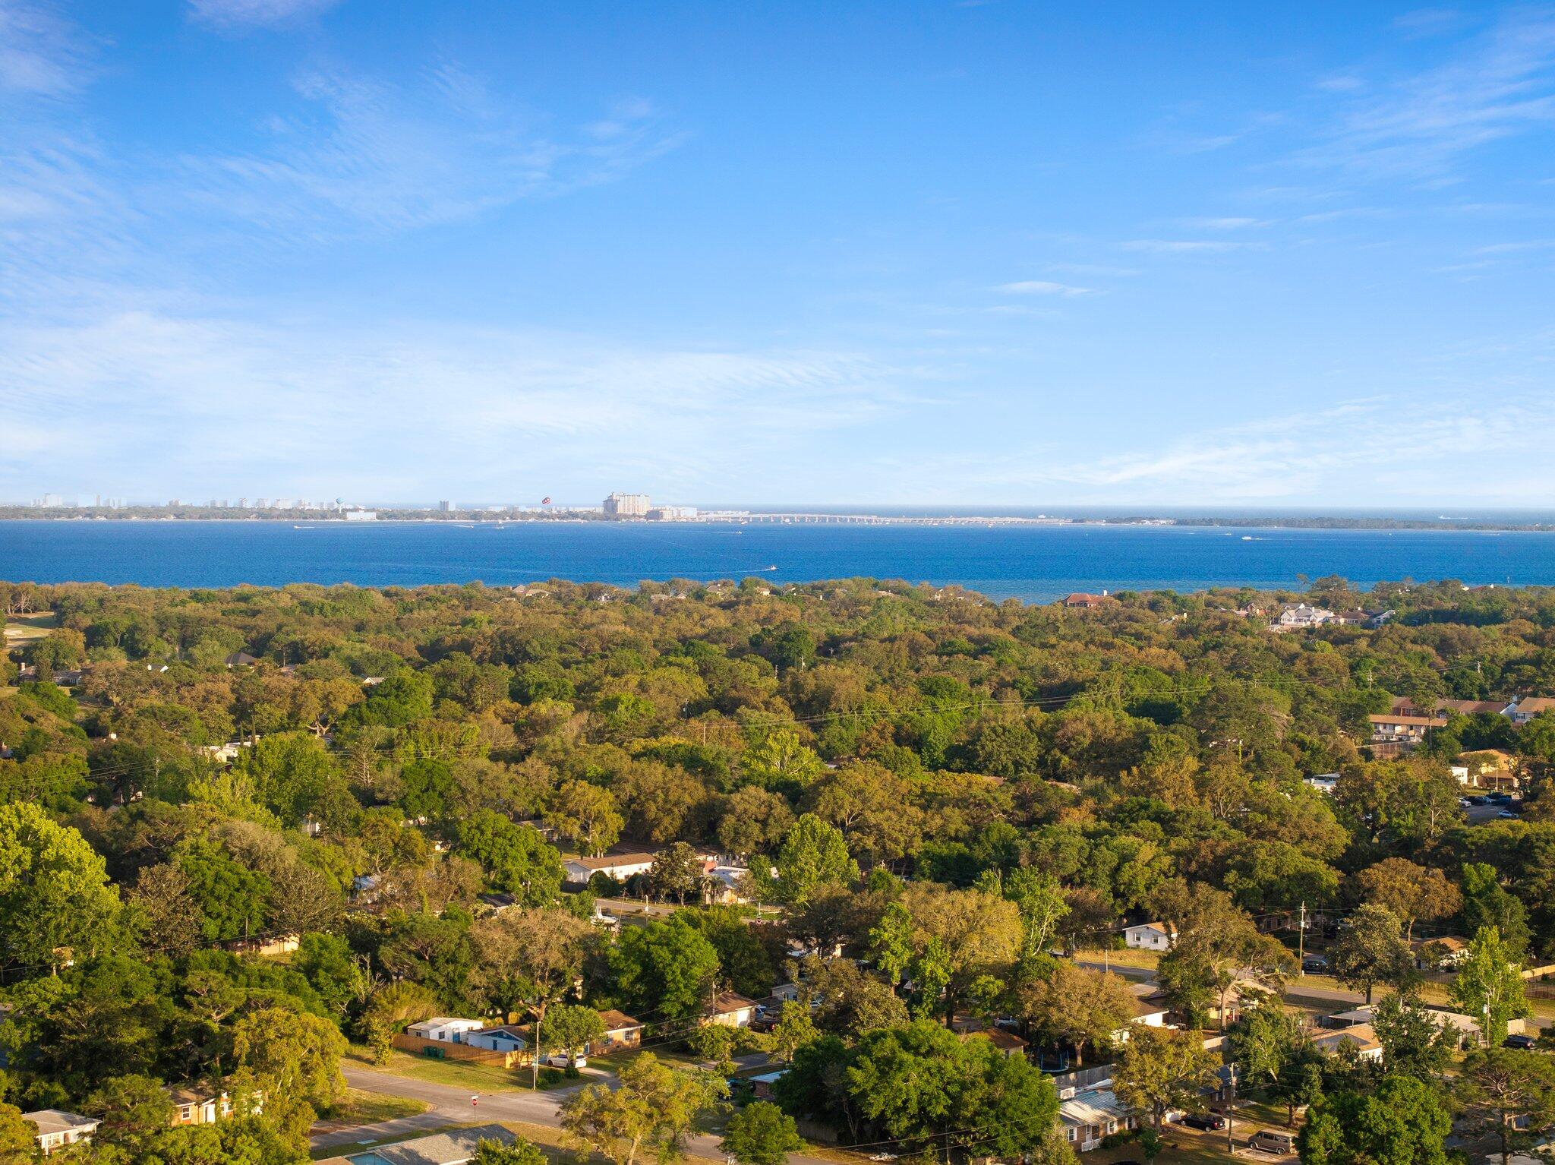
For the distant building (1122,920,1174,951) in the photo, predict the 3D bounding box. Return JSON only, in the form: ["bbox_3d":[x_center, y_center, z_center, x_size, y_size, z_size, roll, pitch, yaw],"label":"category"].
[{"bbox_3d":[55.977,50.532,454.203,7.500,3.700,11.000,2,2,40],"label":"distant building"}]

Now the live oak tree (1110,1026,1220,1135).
[{"bbox_3d":[38.767,49.840,315.498,10.800,10.800,10.600,0,2,0],"label":"live oak tree"}]

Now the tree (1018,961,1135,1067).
[{"bbox_3d":[34.091,49.033,357.299,13.200,12.000,13.000,0,2,0],"label":"tree"}]

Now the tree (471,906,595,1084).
[{"bbox_3d":[-29.050,46.490,374.890,14.570,16.000,14.570,0,2,0],"label":"tree"}]

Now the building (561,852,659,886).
[{"bbox_3d":[-28.020,47.980,529.680,16.500,4.000,8.800,-1,2,-44],"label":"building"}]

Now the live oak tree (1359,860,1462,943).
[{"bbox_3d":[91.500,46.130,454.900,15.240,12.870,15.240,0,2,0],"label":"live oak tree"}]

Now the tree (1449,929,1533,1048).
[{"bbox_3d":[84.359,47.667,371.091,9.600,14.400,9.600,0,2,0],"label":"tree"}]

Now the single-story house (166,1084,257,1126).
[{"bbox_3d":[-60.290,53.680,330.640,13.500,4.000,8.600,-1,2,-44],"label":"single-story house"}]

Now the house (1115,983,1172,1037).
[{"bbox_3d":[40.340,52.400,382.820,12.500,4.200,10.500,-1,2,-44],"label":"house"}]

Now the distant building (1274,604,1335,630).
[{"bbox_3d":[259.550,15.820,1554.550,28.000,10.500,16.000,0,2,9],"label":"distant building"}]

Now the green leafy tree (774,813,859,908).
[{"bbox_3d":[6.099,43.537,490.029,13.000,15.200,12.500,0,2,0],"label":"green leafy tree"}]

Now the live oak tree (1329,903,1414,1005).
[{"bbox_3d":[75.530,47.460,400.490,10.790,13.280,10.790,0,2,0],"label":"live oak tree"}]

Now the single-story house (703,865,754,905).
[{"bbox_3d":[-7.469,48.547,503.470,11.000,4.300,8.500,2,2,40],"label":"single-story house"}]

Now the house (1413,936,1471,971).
[{"bbox_3d":[88.540,51.130,435.220,14.000,4.000,8.800,-1,2,-44],"label":"house"}]

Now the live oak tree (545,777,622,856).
[{"bbox_3d":[-33.926,41.840,554.027,13.800,14.600,13.000,0,2,0],"label":"live oak tree"}]

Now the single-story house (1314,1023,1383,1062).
[{"bbox_3d":[62.096,53.032,358.295,8.200,4.200,13.000,2,2,40],"label":"single-story house"}]

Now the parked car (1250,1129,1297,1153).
[{"bbox_3d":[49.510,55.550,312.930,1.980,2.030,5.150,-1,2,-39],"label":"parked car"}]

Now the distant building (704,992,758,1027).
[{"bbox_3d":[-9.146,51.983,382.179,7.500,4.300,10.500,2,2,40],"label":"distant building"}]

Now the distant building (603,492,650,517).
[{"bbox_3d":[-360.967,-181.952,7500.000,88.000,60.000,70.000,-1,2,-28],"label":"distant building"}]

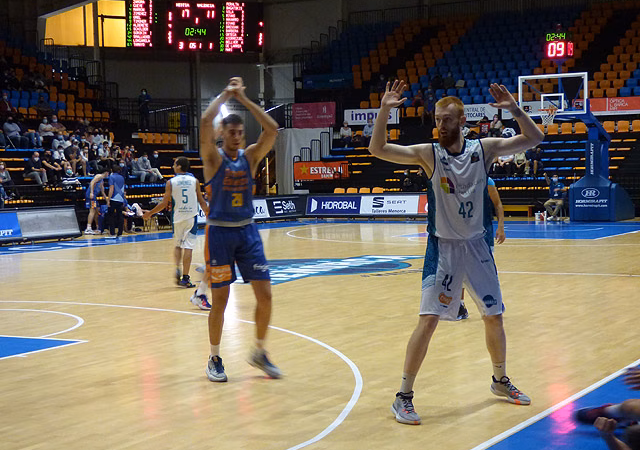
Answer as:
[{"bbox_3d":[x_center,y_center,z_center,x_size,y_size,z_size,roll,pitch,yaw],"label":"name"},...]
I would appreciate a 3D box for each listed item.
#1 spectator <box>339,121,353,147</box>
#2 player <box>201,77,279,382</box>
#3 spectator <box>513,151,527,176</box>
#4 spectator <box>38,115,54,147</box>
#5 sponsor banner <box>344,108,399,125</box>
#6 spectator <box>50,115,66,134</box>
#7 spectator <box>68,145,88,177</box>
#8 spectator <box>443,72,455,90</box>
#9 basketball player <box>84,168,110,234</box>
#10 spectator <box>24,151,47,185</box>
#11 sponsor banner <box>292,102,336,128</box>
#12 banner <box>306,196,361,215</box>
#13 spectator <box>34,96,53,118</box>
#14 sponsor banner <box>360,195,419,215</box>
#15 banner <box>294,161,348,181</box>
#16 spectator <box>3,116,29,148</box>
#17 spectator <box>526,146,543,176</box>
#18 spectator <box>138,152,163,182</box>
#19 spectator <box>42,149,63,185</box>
[{"bbox_3d":[1.024,-3.621,46.756,0.500,1.050,0.650,0,3,22],"label":"spectator"},{"bbox_3d":[-0.631,0.032,9.250,0.630,2.370,0.480,-2,3,-24],"label":"player"},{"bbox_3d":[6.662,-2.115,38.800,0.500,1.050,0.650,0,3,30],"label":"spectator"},{"bbox_3d":[-9.243,-3.098,39.871,0.750,1.220,0.540,1,3,42],"label":"spectator"},{"bbox_3d":[2.091,-4.363,46.839,2.450,0.660,0.050,0,3,27],"label":"sponsor banner"},{"bbox_3d":[-9.041,-3.165,40.220,0.750,1.240,0.560,1,3,42],"label":"spectator"},{"bbox_3d":[-7.752,-2.098,37.314,0.680,1.090,0.560,1,4,44],"label":"spectator"},{"bbox_3d":[5.351,-5.673,48.208,0.520,1.220,0.720,0,3,28],"label":"spectator"},{"bbox_3d":[-6.208,-0.675,32.500,0.650,1.860,0.550,-2,3,-12],"label":"basketball player"},{"bbox_3d":[-8.851,-1.745,36.300,0.620,1.100,0.500,0,3,30],"label":"spectator"},{"bbox_3d":[-0.215,-4.557,48.163,2.060,1.000,0.050,0,3,28],"label":"sponsor banner"},{"bbox_3d":[0.477,-0.657,39.657,2.150,0.700,0.080,0,3,30],"label":"banner"},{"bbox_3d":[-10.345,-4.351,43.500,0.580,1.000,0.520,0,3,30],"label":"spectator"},{"bbox_3d":[2.307,-0.648,38.124,2.080,0.640,0.120,0,-11,30],"label":"sponsor banner"},{"bbox_3d":[0.055,-1.944,42.331,2.200,0.660,0.060,0,3,30],"label":"banner"},{"bbox_3d":[-9.889,-3.009,37.891,0.720,1.080,0.580,1,3,36],"label":"spectator"},{"bbox_3d":[7.296,-2.184,39.617,0.550,1.030,0.650,0,3,27],"label":"spectator"},{"bbox_3d":[-5.692,-1.960,39.700,0.650,1.120,0.520,0,3,30],"label":"spectator"},{"bbox_3d":[-8.112,-1.744,35.321,0.650,1.080,0.520,1,3,38],"label":"spectator"}]

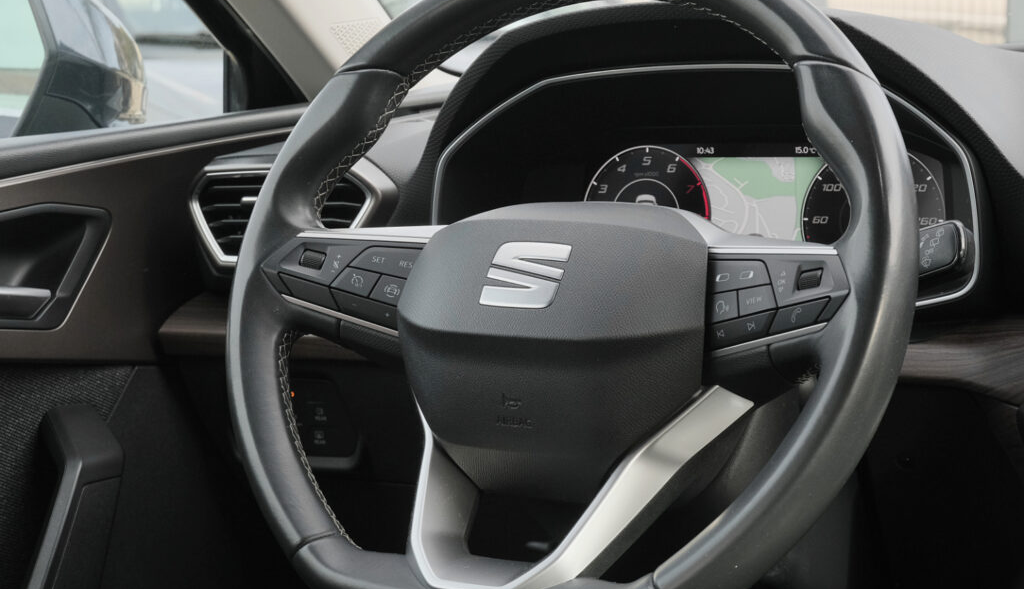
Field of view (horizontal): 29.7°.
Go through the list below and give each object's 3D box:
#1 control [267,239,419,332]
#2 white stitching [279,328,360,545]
[{"bbox_3d":[-0.085,-0.004,1.008,0.088,0.045,0.026,6,-16,18],"label":"control"},{"bbox_3d":[-0.098,0.074,0.985,0.028,0.133,0.014,-31,-30,14],"label":"white stitching"}]

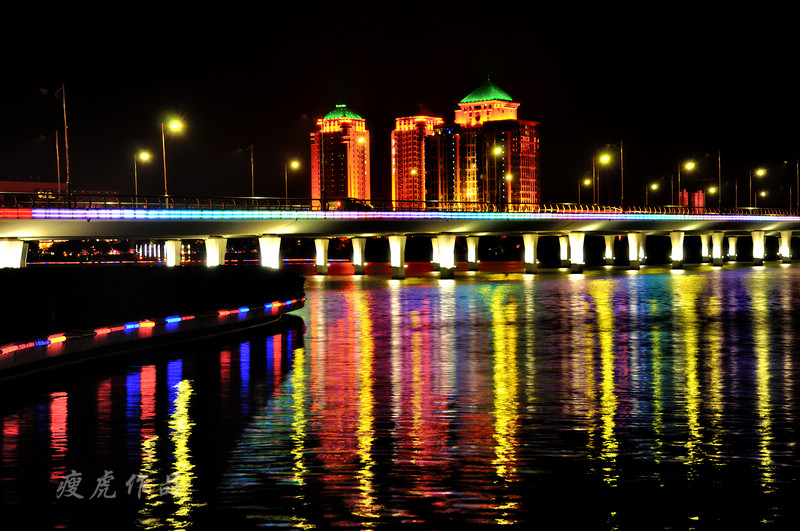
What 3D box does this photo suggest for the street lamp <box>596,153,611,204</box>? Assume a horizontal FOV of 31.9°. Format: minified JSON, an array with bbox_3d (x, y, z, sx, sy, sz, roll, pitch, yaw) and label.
[{"bbox_3d":[31.720,-12.380,221.080,2.500,9.600,0.400,0,2,36],"label":"street lamp"}]

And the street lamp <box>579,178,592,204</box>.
[{"bbox_3d":[38.700,-13.480,293.780,2.500,9.600,0.400,0,2,37],"label":"street lamp"}]

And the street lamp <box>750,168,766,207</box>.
[{"bbox_3d":[68.920,-13.570,271.310,2.500,9.600,0.400,0,2,37],"label":"street lamp"}]

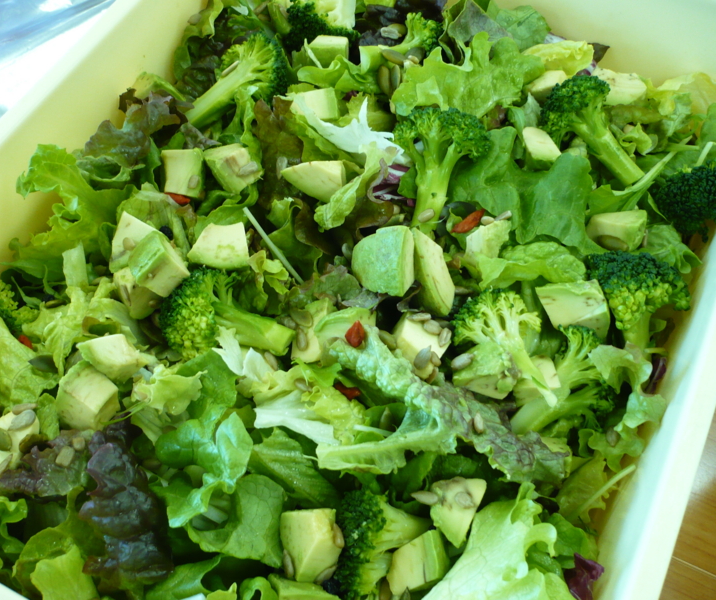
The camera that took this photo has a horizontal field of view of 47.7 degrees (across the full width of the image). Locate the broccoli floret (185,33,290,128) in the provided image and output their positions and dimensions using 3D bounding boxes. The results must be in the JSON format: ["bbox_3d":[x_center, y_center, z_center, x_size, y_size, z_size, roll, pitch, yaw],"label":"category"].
[{"bbox_3d":[-0.069,-0.126,0.464,0.066,0.044,0.046,-34,90,-16],"label":"broccoli floret"}]

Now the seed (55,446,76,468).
[{"bbox_3d":[-0.123,0.066,0.339,0.006,0.003,0.009,26,71,13],"label":"seed"}]

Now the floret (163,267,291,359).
[{"bbox_3d":[-0.060,0.006,0.368,0.061,0.040,0.043,13,67,4],"label":"floret"}]

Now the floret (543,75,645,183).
[{"bbox_3d":[0.122,-0.089,0.422,0.043,0.042,0.061,-40,78,0],"label":"floret"}]

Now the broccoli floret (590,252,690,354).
[{"bbox_3d":[0.126,0.001,0.362,0.046,0.050,0.043,4,16,0],"label":"broccoli floret"}]

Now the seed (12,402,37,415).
[{"bbox_3d":[-0.141,0.046,0.342,0.010,0.003,0.005,-18,63,-13],"label":"seed"}]

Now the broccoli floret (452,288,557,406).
[{"bbox_3d":[0.067,0.021,0.366,0.040,0.034,0.060,-30,75,-11],"label":"broccoli floret"}]

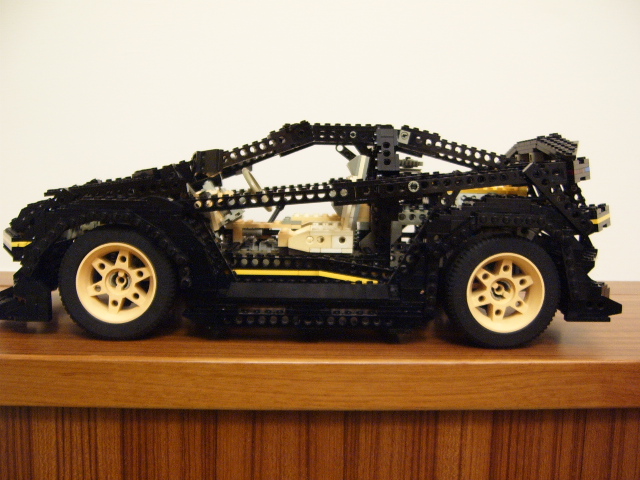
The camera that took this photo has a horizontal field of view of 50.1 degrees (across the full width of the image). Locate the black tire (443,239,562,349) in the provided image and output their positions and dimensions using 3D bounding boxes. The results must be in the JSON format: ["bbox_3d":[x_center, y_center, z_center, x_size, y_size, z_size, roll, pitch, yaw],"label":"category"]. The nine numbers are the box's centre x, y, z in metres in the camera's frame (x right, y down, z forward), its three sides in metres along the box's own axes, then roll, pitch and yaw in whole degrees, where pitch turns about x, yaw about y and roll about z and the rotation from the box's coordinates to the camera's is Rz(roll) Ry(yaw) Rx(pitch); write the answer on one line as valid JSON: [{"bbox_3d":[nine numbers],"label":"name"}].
[{"bbox_3d":[0.130,0.036,0.495,0.082,0.082,0.036,1,6,-2],"label":"black tire"}]

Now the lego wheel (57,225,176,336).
[{"bbox_3d":[-0.141,0.029,0.487,0.082,0.082,0.036,1,6,-2],"label":"lego wheel"}]

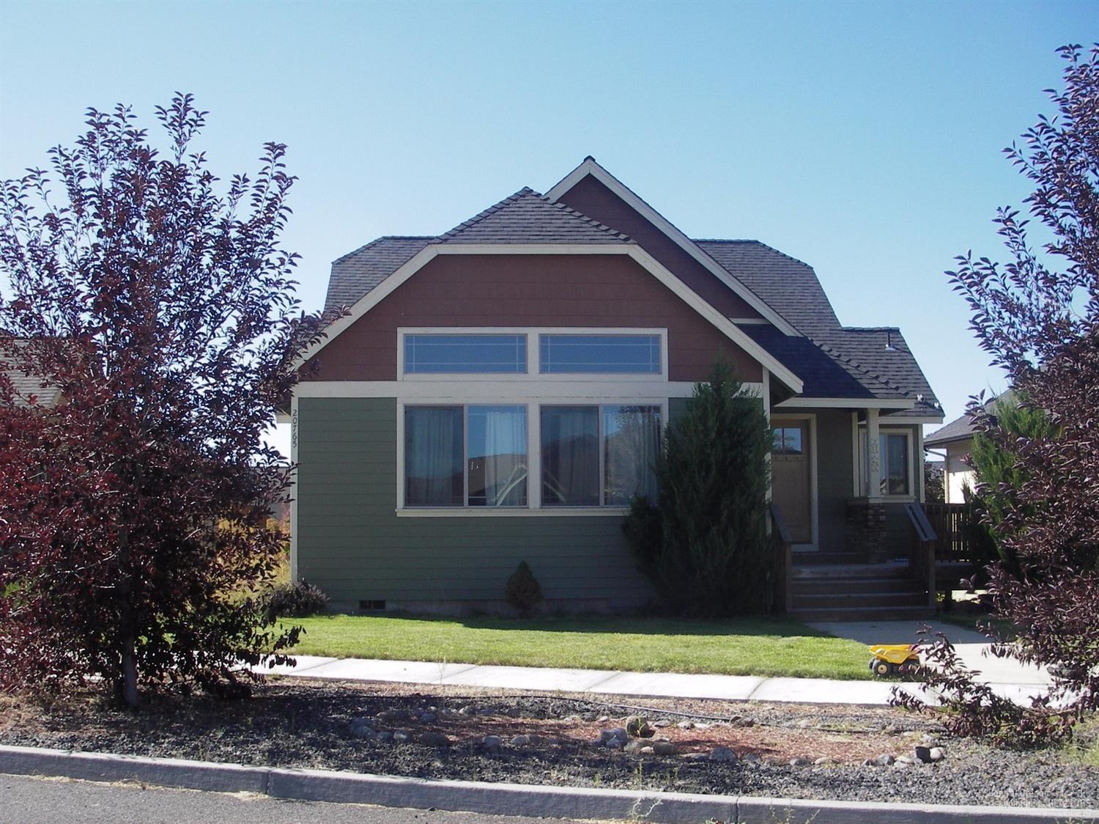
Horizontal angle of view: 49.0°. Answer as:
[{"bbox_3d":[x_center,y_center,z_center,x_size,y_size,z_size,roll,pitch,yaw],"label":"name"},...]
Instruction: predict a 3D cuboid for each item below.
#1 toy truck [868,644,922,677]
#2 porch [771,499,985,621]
[{"bbox_3d":[3.186,2.312,11.219,0.440,0.270,0.270,0,-4,-3],"label":"toy truck"},{"bbox_3d":[4.994,2.213,18.622,3.500,1.660,3.500,0,-4,-4],"label":"porch"}]

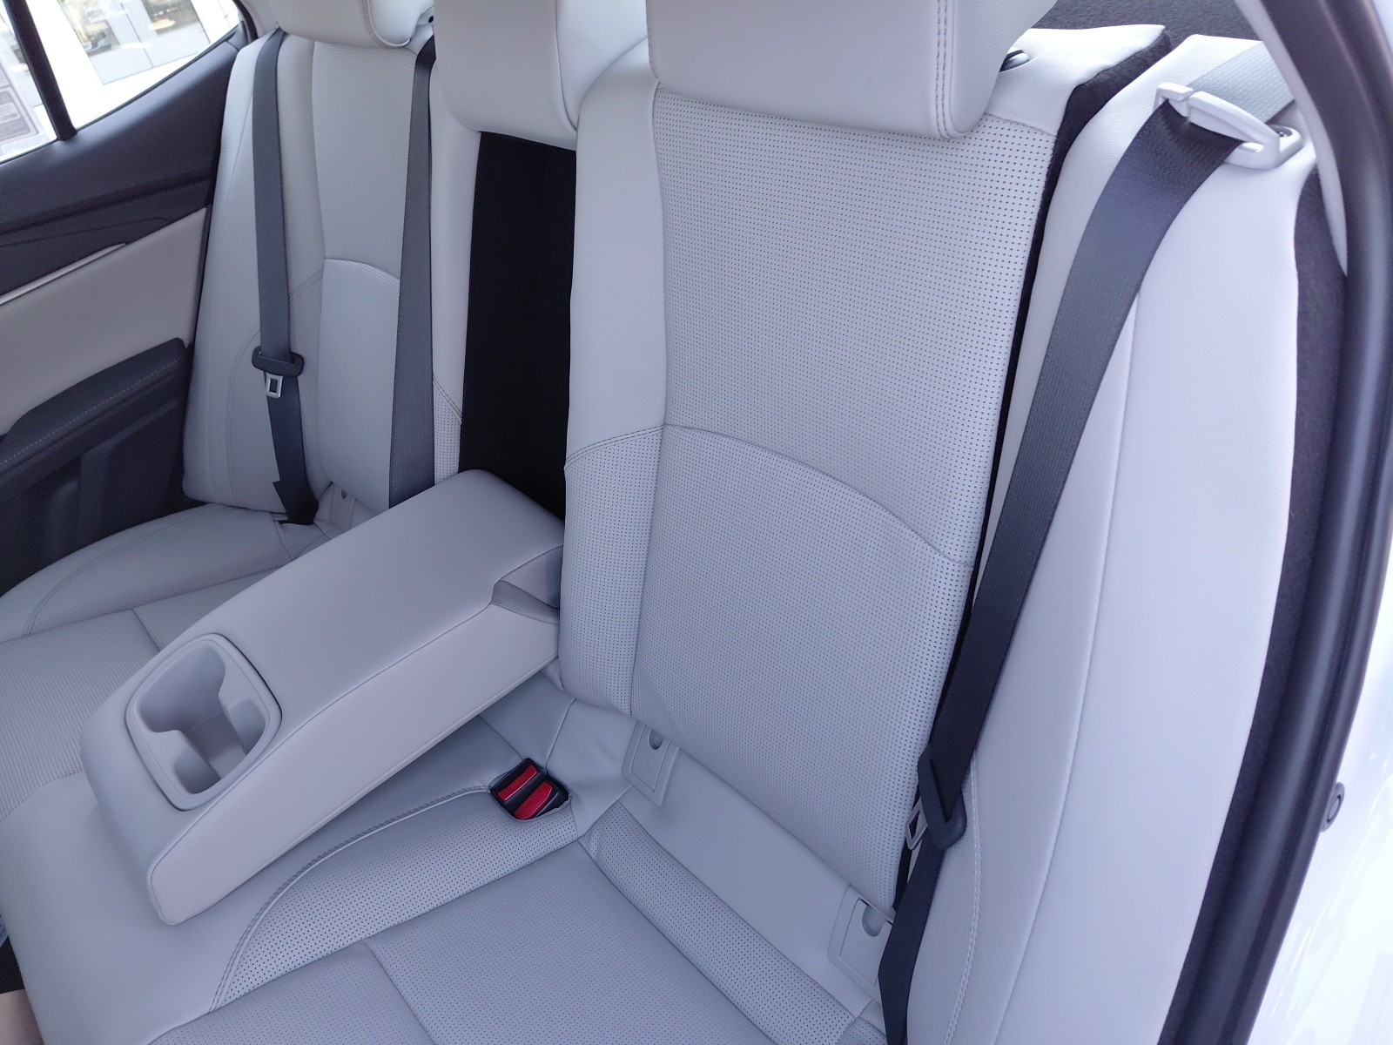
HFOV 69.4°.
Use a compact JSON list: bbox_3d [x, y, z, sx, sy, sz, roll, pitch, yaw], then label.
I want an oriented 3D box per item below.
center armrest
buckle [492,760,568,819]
[{"bbox_3d":[-0.336,0.127,0.972,0.487,0.121,0.220,-35,42,-26],"label":"center armrest"},{"bbox_3d":[-0.158,0.270,0.970,0.048,0.036,0.068,-35,42,-26],"label":"buckle"}]

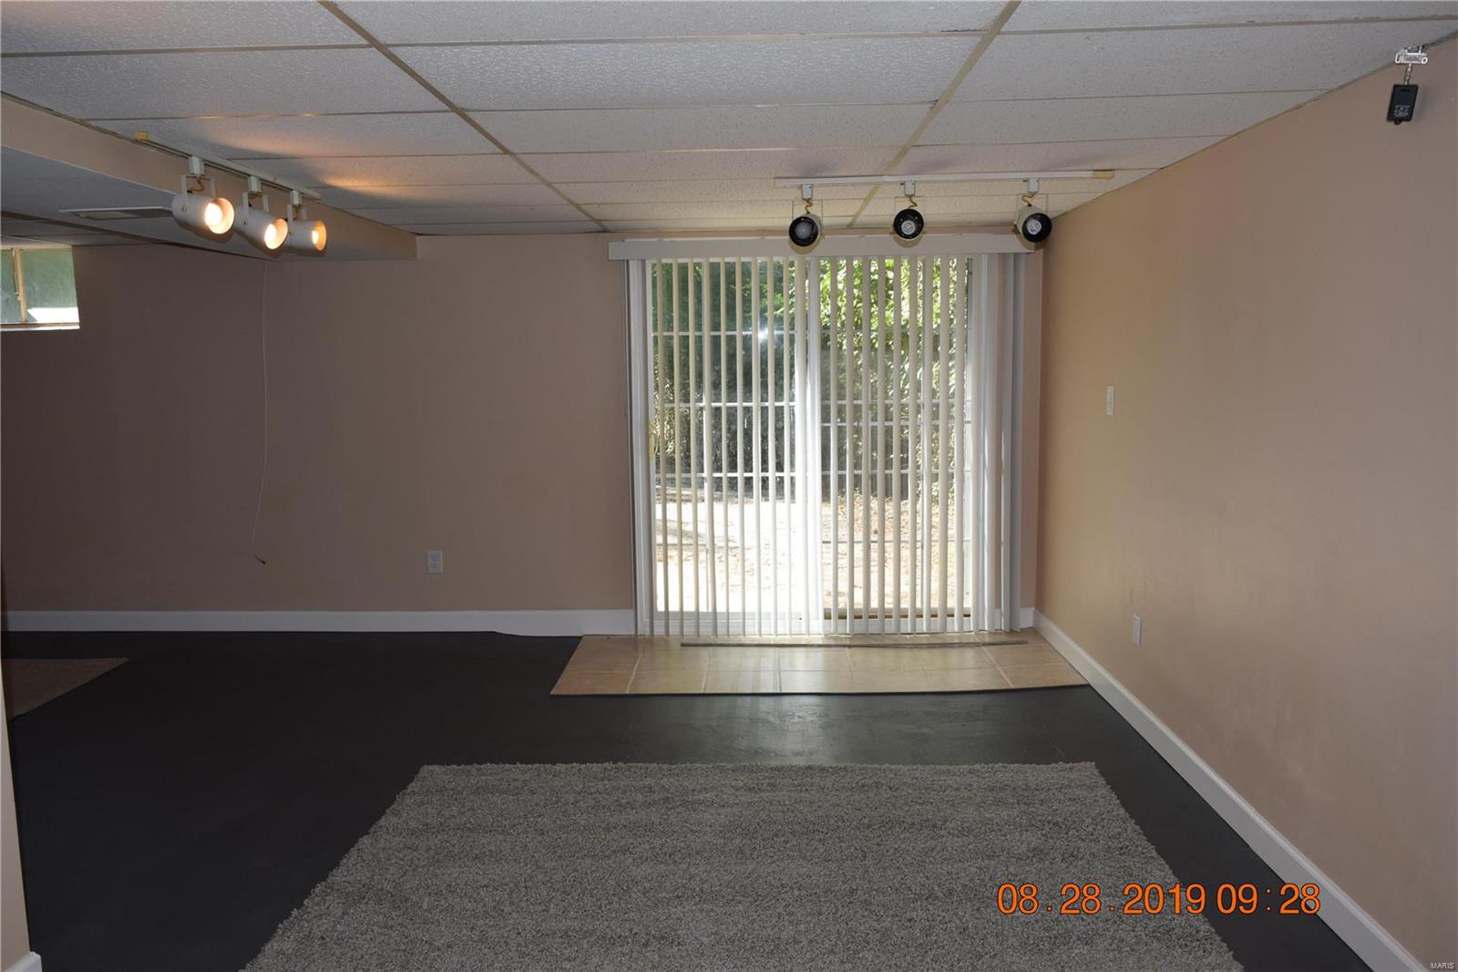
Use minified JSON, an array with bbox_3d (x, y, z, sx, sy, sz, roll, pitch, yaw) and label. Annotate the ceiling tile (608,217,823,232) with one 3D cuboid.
[{"bbox_3d":[-0.012,-1.300,5.389,1.207,0.020,0.407,-1,7,2],"label":"ceiling tile"}]

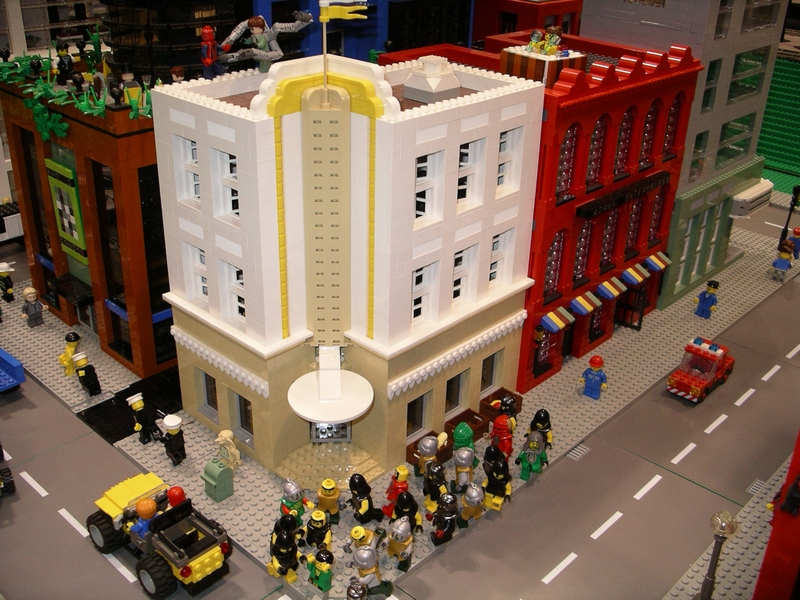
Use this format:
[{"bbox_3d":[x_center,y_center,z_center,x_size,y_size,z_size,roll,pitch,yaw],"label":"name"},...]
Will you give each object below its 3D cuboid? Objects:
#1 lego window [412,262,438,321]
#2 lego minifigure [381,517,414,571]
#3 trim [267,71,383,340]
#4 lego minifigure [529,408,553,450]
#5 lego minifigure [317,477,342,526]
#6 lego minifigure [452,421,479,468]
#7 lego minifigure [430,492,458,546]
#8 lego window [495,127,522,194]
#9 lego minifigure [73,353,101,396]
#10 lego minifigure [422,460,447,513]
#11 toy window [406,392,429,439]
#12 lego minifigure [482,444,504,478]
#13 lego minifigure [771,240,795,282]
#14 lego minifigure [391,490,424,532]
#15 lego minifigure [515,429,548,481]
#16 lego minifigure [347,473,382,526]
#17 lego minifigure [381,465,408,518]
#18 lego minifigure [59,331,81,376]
[{"bbox_3d":[0.014,-0.004,0.663,0.012,0.054,0.032,24,34,38],"label":"lego window"},{"bbox_3d":[0.002,0.168,0.588,0.024,0.042,0.018,15,29,26],"label":"lego minifigure"},{"bbox_3d":[-0.052,-0.066,0.626,0.079,0.191,0.044,0,26,-2],"label":"trim"},{"bbox_3d":[0.117,0.110,0.713,0.026,0.043,0.014,22,33,36],"label":"lego minifigure"},{"bbox_3d":[-0.052,0.149,0.635,0.026,0.040,0.015,0,27,-4],"label":"lego minifigure"},{"bbox_3d":[0.052,0.120,0.689,0.019,0.041,0.024,10,27,16],"label":"lego minifigure"},{"bbox_3d":[0.032,0.159,0.625,0.018,0.042,0.025,-14,31,-29],"label":"lego minifigure"},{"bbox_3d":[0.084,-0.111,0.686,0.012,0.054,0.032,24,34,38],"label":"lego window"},{"bbox_3d":[-0.288,0.068,0.783,0.024,0.043,0.015,26,48,38],"label":"lego minifigure"},{"bbox_3d":[0.026,0.142,0.650,0.024,0.042,0.017,23,34,37],"label":"lego minifigure"},{"bbox_3d":[0.009,0.094,0.714,0.008,0.046,0.032,24,34,38],"label":"toy window"},{"bbox_3d":[0.071,0.132,0.666,0.016,0.041,0.024,-19,33,-35],"label":"lego minifigure"},{"bbox_3d":[0.472,-0.045,1.052,0.024,0.044,0.016,26,28,38],"label":"lego minifigure"},{"bbox_3d":[0.004,0.158,0.618,0.026,0.042,0.015,0,27,-3],"label":"lego minifigure"},{"bbox_3d":[0.107,0.123,0.685,0.027,0.043,0.017,8,27,12],"label":"lego minifigure"},{"bbox_3d":[-0.027,0.145,0.634,0.021,0.041,0.024,-11,29,-24],"label":"lego minifigure"},{"bbox_3d":[-0.001,0.144,0.647,0.019,0.040,0.024,-21,34,-37],"label":"lego minifigure"},{"bbox_3d":[-0.314,0.051,0.813,0.016,0.042,0.024,-1,26,-33],"label":"lego minifigure"}]

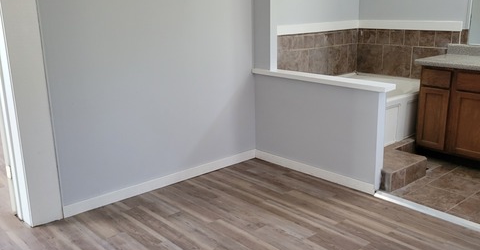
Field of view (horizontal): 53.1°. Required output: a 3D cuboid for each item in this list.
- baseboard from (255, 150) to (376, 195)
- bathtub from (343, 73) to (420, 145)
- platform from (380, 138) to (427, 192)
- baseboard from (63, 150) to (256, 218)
[{"bbox_3d":[0.593,0.381,4.143,0.015,0.089,1.317,-14,19,-40],"label":"baseboard"},{"bbox_3d":[1.129,-0.161,4.731,1.570,0.410,1.130,-14,19,-40],"label":"bathtub"},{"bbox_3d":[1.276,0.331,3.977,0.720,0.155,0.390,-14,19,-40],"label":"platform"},{"bbox_3d":[-0.555,0.444,4.022,1.875,0.089,0.015,-14,19,-40],"label":"baseboard"}]

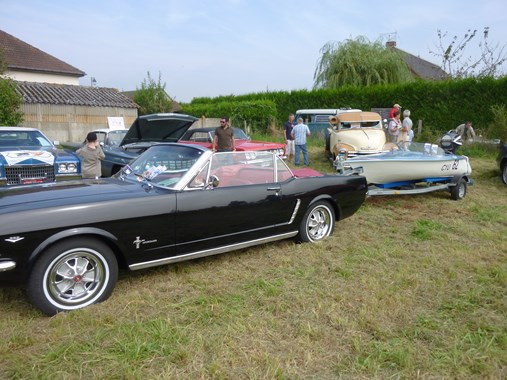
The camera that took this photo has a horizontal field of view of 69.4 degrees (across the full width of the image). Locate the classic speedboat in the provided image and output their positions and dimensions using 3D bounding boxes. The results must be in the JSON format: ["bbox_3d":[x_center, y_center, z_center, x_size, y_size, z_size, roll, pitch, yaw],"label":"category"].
[{"bbox_3d":[2.896,-0.559,7.308,3.850,0.820,1.550,-8,12,-41],"label":"classic speedboat"}]

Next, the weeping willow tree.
[{"bbox_3d":[8.229,-7.550,27.639,7.900,8.725,7.900,0,9,0],"label":"weeping willow tree"}]

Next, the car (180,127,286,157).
[{"bbox_3d":[-1.290,-1.473,13.270,1.950,1.340,5.200,-8,13,-41],"label":"car"}]

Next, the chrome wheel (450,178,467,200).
[{"bbox_3d":[4.273,-0.004,7.620,0.490,0.490,0.160,-8,12,-41],"label":"chrome wheel"}]

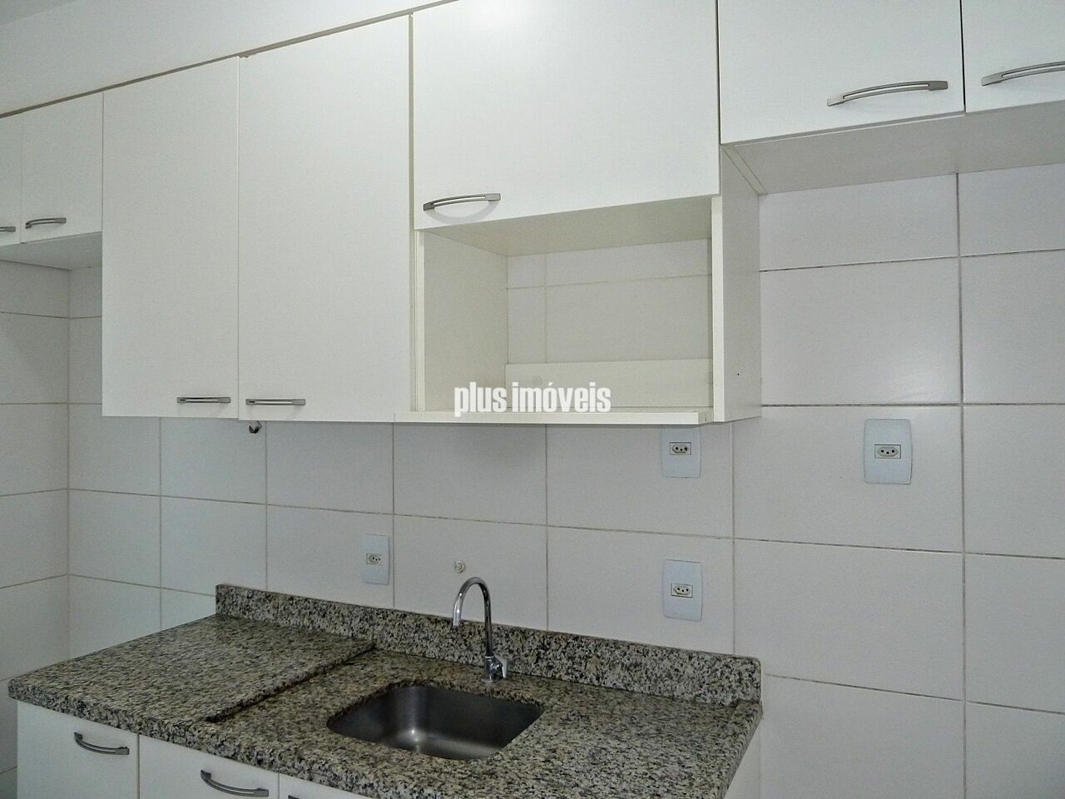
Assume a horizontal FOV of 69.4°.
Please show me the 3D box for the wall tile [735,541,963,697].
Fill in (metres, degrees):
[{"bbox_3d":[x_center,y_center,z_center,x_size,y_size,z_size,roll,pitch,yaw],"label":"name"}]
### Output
[{"bbox_3d":[0.591,0.409,1.470,0.408,0.266,0.010,0,0,25],"label":"wall tile"}]

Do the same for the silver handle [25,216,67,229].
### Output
[{"bbox_3d":[-1.152,-0.414,1.799,0.150,0.014,0.028,0,0,25],"label":"silver handle"}]

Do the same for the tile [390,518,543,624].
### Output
[{"bbox_3d":[-0.151,0.413,1.800,0.405,0.263,0.009,0,0,25],"label":"tile"}]

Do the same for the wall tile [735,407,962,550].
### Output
[{"bbox_3d":[0.590,0.143,1.471,0.408,0.266,0.010,0,0,25],"label":"wall tile"}]

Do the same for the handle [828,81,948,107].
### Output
[{"bbox_3d":[0.512,-0.441,1.108,0.156,0.014,0.024,0,0,25],"label":"handle"}]

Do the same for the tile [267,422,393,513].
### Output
[{"bbox_3d":[-0.523,0.148,1.970,0.405,0.263,0.009,0,0,25],"label":"tile"}]

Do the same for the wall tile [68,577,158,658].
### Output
[{"bbox_3d":[-1.259,0.684,2.310,0.399,0.263,0.009,0,0,25],"label":"wall tile"}]

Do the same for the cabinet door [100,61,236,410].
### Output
[{"bbox_3d":[-0.839,-0.352,1.783,0.439,0.786,0.020,0,0,25],"label":"cabinet door"}]

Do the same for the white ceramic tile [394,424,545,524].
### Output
[{"bbox_3d":[-0.152,0.147,1.800,0.405,0.263,0.009,0,0,25],"label":"white ceramic tile"}]

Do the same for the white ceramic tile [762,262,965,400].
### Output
[{"bbox_3d":[0.590,-0.123,1.472,0.408,0.266,0.010,0,0,25],"label":"white ceramic tile"}]

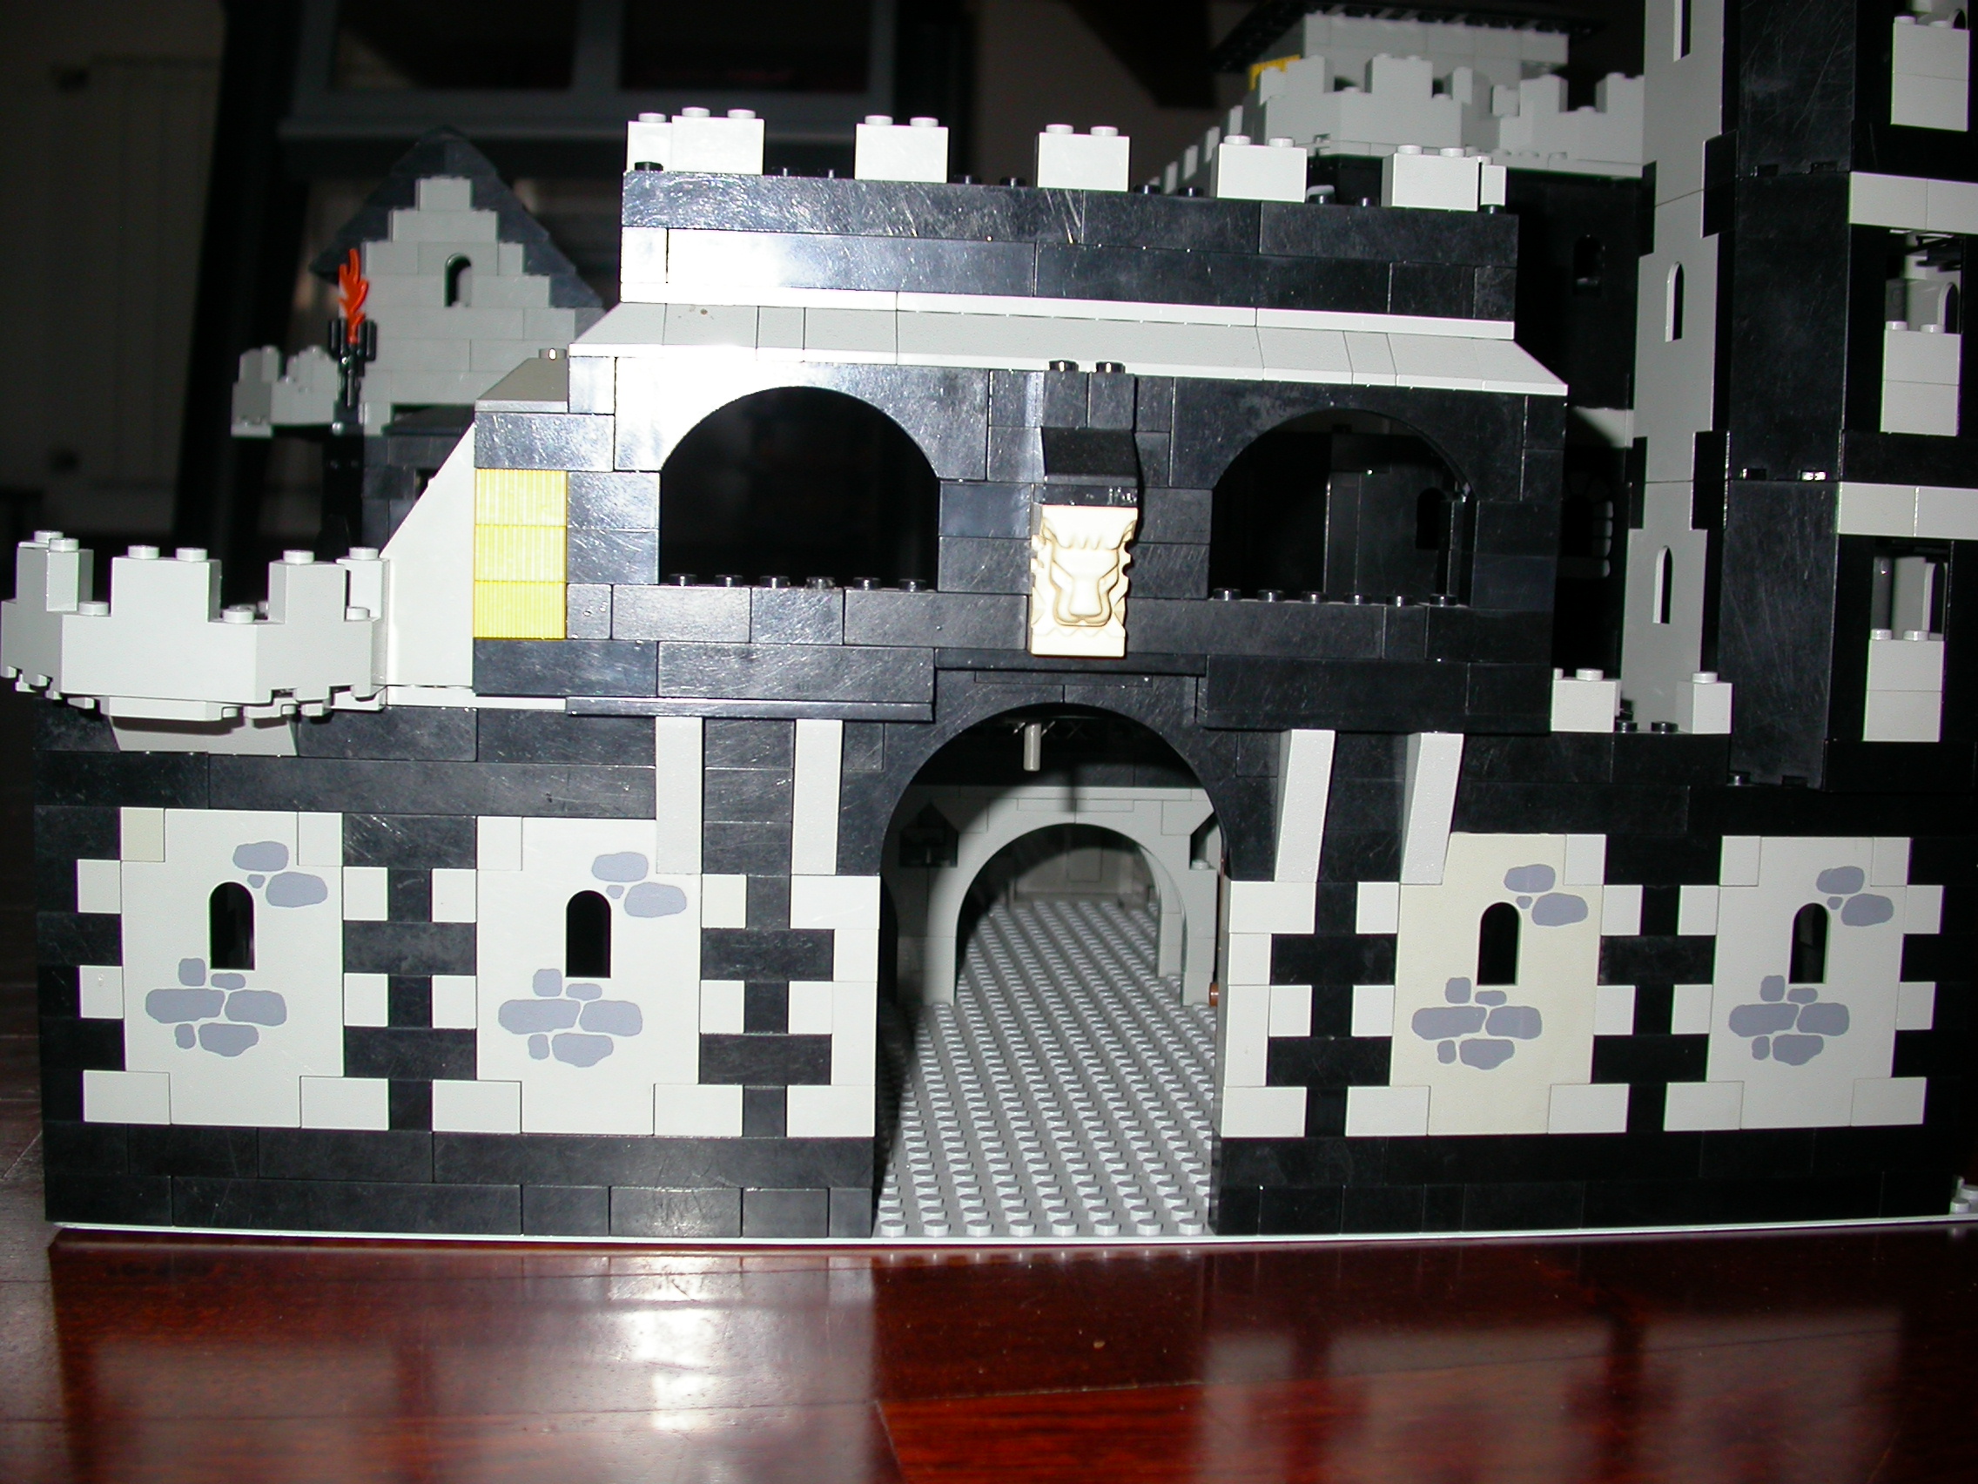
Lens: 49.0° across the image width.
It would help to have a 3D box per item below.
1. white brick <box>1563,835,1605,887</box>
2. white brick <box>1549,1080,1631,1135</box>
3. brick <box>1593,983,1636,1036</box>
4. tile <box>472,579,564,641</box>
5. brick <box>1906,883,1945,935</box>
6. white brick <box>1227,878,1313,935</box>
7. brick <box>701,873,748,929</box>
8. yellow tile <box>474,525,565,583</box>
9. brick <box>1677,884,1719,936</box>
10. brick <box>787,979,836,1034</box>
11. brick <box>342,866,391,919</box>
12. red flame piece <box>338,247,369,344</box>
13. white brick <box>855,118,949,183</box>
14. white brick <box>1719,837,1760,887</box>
[{"bbox_3d":[0.111,0.022,0.410,0.008,0.010,0.008,1,6,-6],"label":"white brick"},{"bbox_3d":[0.114,0.069,0.416,0.016,0.010,0.008,1,5,-6],"label":"white brick"},{"bbox_3d":[0.119,0.050,0.415,0.008,0.010,0.008,1,5,-6],"label":"brick"},{"bbox_3d":[-0.082,-0.023,0.380,0.016,0.010,0.008,1,5,-6],"label":"tile"},{"bbox_3d":[0.178,0.031,0.418,0.008,0.011,0.008,1,5,-6],"label":"brick"},{"bbox_3d":[0.052,0.030,0.402,0.016,0.011,0.008,1,5,-6],"label":"white brick"},{"bbox_3d":[-0.048,0.028,0.392,0.008,0.011,0.008,1,5,-6],"label":"brick"},{"bbox_3d":[-0.081,-0.033,0.376,0.016,0.010,0.008,1,6,-6],"label":"yellow tile"},{"bbox_3d":[0.133,0.031,0.412,0.008,0.011,0.008,1,5,-6],"label":"brick"},{"bbox_3d":[-0.033,0.048,0.399,0.008,0.010,0.008,1,5,-6],"label":"brick"},{"bbox_3d":[-0.111,0.026,0.388,0.008,0.010,0.008,1,5,-6],"label":"brick"},{"bbox_3d":[-0.185,-0.130,0.632,0.009,0.029,0.004,1,5,-6],"label":"red flame piece"},{"bbox_3d":[-0.016,-0.104,0.384,0.016,0.011,0.008,1,6,-6],"label":"white brick"},{"bbox_3d":[0.143,0.022,0.415,0.008,0.010,0.008,1,5,-6],"label":"white brick"}]

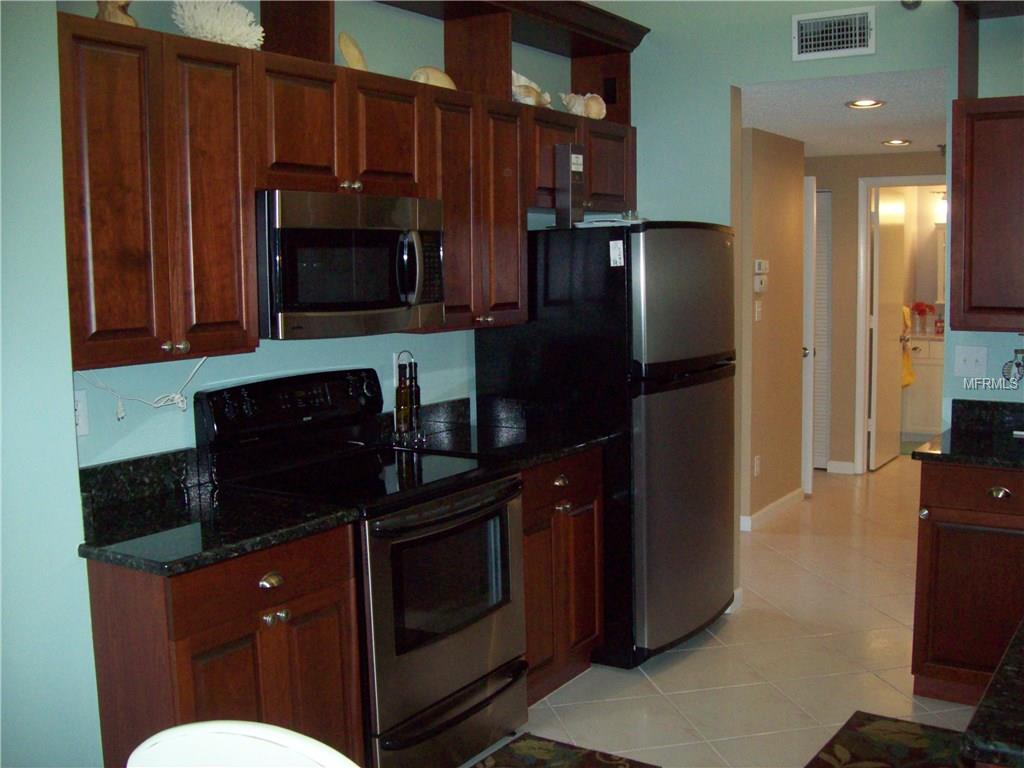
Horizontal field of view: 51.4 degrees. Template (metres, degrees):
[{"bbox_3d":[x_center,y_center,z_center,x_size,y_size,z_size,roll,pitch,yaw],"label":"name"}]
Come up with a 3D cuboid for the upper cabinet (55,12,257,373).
[{"bbox_3d":[-0.976,-0.464,2.711,0.331,0.810,0.592,4,8,34],"label":"upper cabinet"}]

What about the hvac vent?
[{"bbox_3d":[1.250,-1.365,4.148,0.333,0.184,0.030,4,8,34],"label":"hvac vent"}]

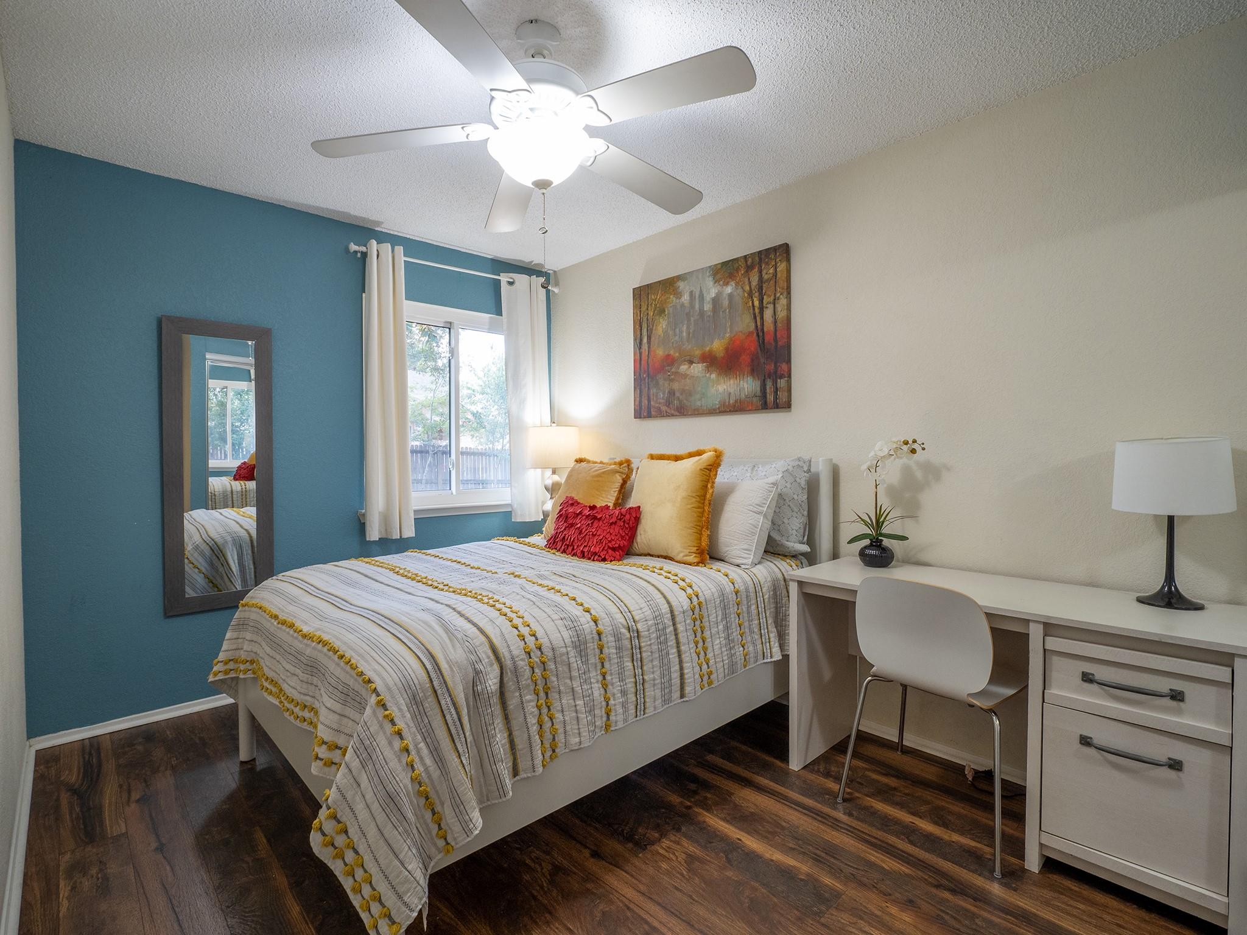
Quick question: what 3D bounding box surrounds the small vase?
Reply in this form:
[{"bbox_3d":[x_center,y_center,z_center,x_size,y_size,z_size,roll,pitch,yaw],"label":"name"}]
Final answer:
[{"bbox_3d":[0.986,0.331,2.259,0.130,0.108,0.130,-2,2,-43],"label":"small vase"}]

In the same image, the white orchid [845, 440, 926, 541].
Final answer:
[{"bbox_3d":[1.000,0.093,2.236,0.200,0.415,0.340,-2,2,-43],"label":"white orchid"}]

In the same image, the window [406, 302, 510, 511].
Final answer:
[{"bbox_3d":[-1.028,-0.354,3.575,1.120,1.235,0.100,-2,2,-43],"label":"window"}]

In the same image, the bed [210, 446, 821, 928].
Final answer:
[{"bbox_3d":[-0.304,0.552,2.353,2.045,1.155,1.540,-2,2,-43],"label":"bed"}]

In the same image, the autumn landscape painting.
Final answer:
[{"bbox_3d":[0.418,-0.662,3.041,0.035,0.765,1.020,-2,2,-43],"label":"autumn landscape painting"}]

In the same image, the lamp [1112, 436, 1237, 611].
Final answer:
[{"bbox_3d":[1.570,0.159,1.651,0.265,0.478,0.265,-2,2,-43],"label":"lamp"}]

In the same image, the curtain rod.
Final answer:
[{"bbox_3d":[-0.953,-1.183,3.498,1.370,0.050,0.090,-2,2,-43],"label":"curtain rod"}]

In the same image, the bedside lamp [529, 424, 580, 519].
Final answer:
[{"bbox_3d":[-0.431,0.065,3.576,0.320,0.700,0.320,0,1,0],"label":"bedside lamp"}]

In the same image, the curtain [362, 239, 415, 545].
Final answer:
[{"bbox_3d":[-1.296,-0.415,3.182,0.260,1.630,0.120,-2,2,-43],"label":"curtain"}]

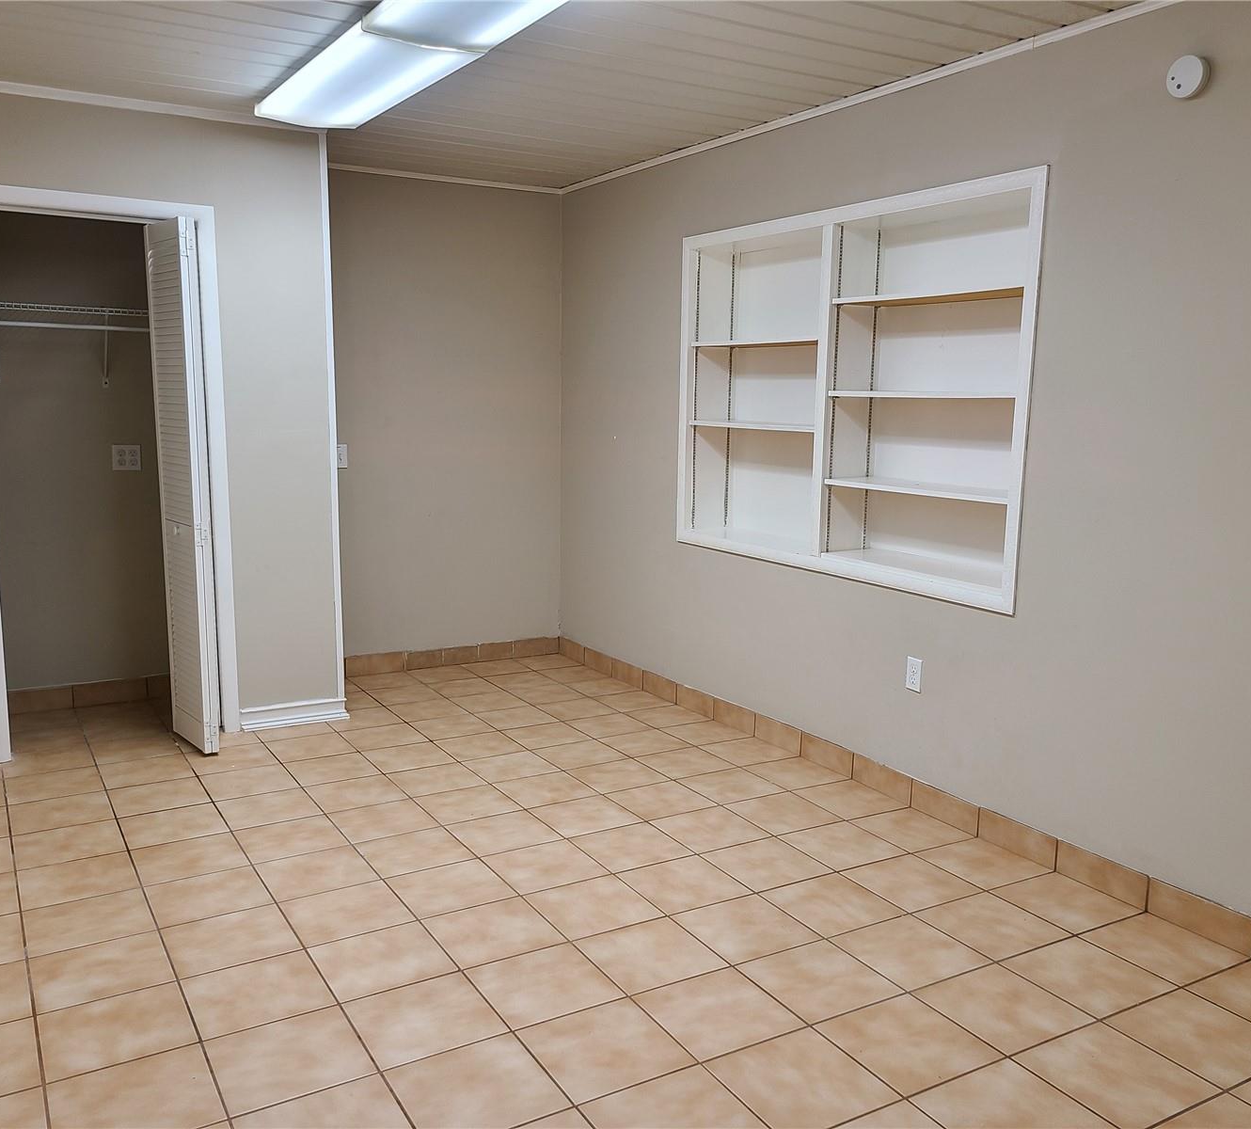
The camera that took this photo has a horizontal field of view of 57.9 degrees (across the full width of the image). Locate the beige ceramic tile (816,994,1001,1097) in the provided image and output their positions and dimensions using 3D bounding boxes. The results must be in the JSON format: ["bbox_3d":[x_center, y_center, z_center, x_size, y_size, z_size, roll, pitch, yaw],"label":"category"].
[{"bbox_3d":[0.635,1.077,2.544,0.302,0.010,0.302,-4,10,-30],"label":"beige ceramic tile"}]

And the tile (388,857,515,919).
[{"bbox_3d":[-0.508,0.947,3.289,0.302,0.010,0.302,-4,10,-30],"label":"tile"}]

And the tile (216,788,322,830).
[{"bbox_3d":[-1.228,0.839,3.873,0.300,0.010,0.300,-5,10,-30],"label":"tile"}]

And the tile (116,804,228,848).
[{"bbox_3d":[-1.487,0.866,3.727,0.300,0.010,0.300,-5,10,-30],"label":"tile"}]

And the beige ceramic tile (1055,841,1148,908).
[{"bbox_3d":[1.385,0.901,3.290,0.010,0.102,0.300,-5,10,-30],"label":"beige ceramic tile"}]

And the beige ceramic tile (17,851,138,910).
[{"bbox_3d":[-1.619,0.935,3.350,0.300,0.010,0.300,-4,10,-30],"label":"beige ceramic tile"}]

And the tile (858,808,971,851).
[{"bbox_3d":[0.951,0.889,3.785,0.284,0.010,0.300,-4,10,-30],"label":"tile"}]

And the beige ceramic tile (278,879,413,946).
[{"bbox_3d":[-0.769,0.965,3.124,0.300,0.010,0.300,-5,10,-30],"label":"beige ceramic tile"}]

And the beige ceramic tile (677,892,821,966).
[{"bbox_3d":[0.324,0.986,3.058,0.298,0.010,0.298,-5,10,-30],"label":"beige ceramic tile"}]

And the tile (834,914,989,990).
[{"bbox_3d":[0.738,1.007,2.934,0.300,0.010,0.300,-5,10,-30],"label":"tile"}]

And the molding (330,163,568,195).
[{"bbox_3d":[-0.902,-1.878,5.493,1.335,0.032,0.022,-4,10,-30],"label":"molding"}]

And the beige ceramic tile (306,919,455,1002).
[{"bbox_3d":[-0.617,1.007,2.864,0.298,0.010,0.298,-5,10,-30],"label":"beige ceramic tile"}]

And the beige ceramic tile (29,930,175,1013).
[{"bbox_3d":[-1.296,1.006,2.795,0.300,0.010,0.300,-5,10,-30],"label":"beige ceramic tile"}]

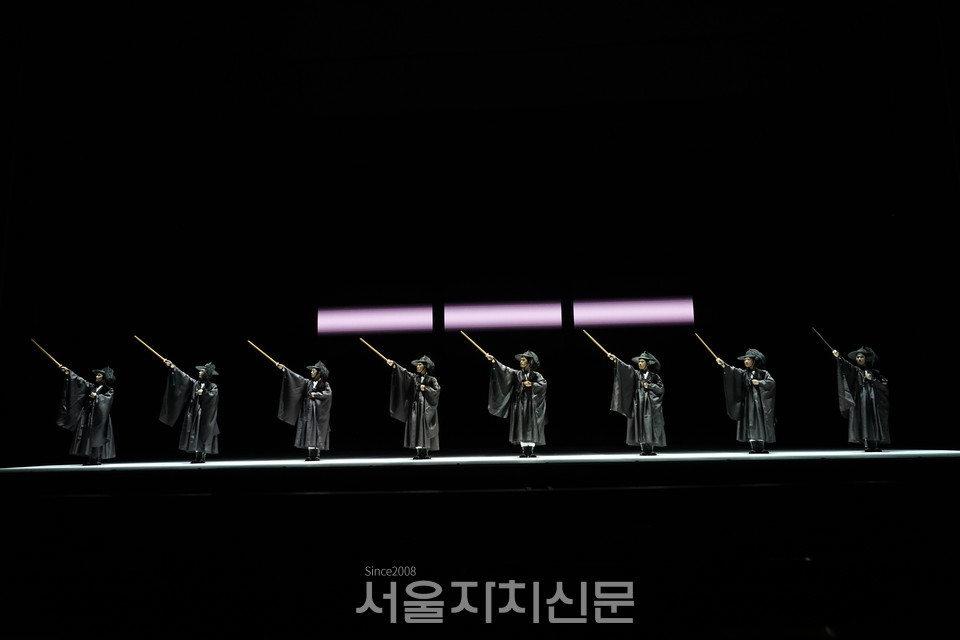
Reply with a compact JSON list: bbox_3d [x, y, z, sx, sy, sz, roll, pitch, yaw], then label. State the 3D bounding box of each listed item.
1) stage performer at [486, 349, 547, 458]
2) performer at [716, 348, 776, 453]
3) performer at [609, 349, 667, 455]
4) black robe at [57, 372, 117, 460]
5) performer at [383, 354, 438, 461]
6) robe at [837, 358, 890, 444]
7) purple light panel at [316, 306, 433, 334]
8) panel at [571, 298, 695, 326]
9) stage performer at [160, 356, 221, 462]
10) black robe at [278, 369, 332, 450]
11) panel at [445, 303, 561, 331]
[{"bbox_3d":[0.666,1.497,12.423,1.024,1.910,0.620,-4,-9,18],"label":"stage performer"},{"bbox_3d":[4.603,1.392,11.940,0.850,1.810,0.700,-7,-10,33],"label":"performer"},{"bbox_3d":[2.793,1.474,12.284,0.993,1.839,0.620,-5,-10,24],"label":"performer"},{"bbox_3d":[-7.323,1.774,12.930,1.037,1.629,0.600,-4,-9,16],"label":"black robe"},{"bbox_3d":[-1.191,1.572,12.543,0.929,1.866,0.620,-5,-10,22],"label":"performer"},{"bbox_3d":[6.539,1.376,11.828,0.800,1.452,0.620,-7,-10,33],"label":"robe"},{"bbox_3d":[-3.060,-0.009,20.214,3.392,0.752,0.120,-2,-8,4],"label":"purple light panel"},{"bbox_3d":[4.367,-0.221,19.728,3.375,0.746,0.120,-2,-8,4],"label":"panel"},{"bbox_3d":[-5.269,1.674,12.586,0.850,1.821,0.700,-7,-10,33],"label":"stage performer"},{"bbox_3d":[-3.192,1.630,12.671,0.943,1.489,0.580,-5,-10,20],"label":"black robe"},{"bbox_3d":[0.655,-0.120,19.972,3.380,0.747,0.120,-2,-8,4],"label":"panel"}]

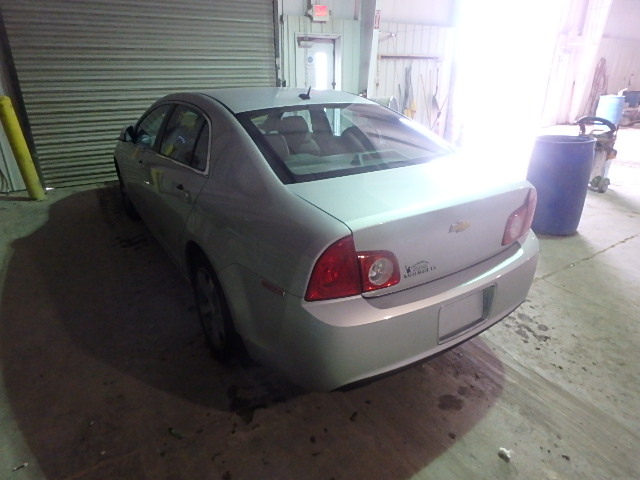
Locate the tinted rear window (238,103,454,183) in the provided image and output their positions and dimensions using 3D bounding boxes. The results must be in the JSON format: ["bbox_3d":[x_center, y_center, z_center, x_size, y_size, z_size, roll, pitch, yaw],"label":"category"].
[{"bbox_3d":[0.136,-0.616,2.218,1.100,0.080,0.742,-14,47,-29],"label":"tinted rear window"}]

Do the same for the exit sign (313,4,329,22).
[{"bbox_3d":[0.014,-3.997,6.853,0.320,0.250,0.070,-13,26,-27],"label":"exit sign"}]

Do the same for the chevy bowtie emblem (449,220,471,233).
[{"bbox_3d":[0.602,-0.055,1.664,0.140,0.048,0.014,-14,23,-29],"label":"chevy bowtie emblem"}]

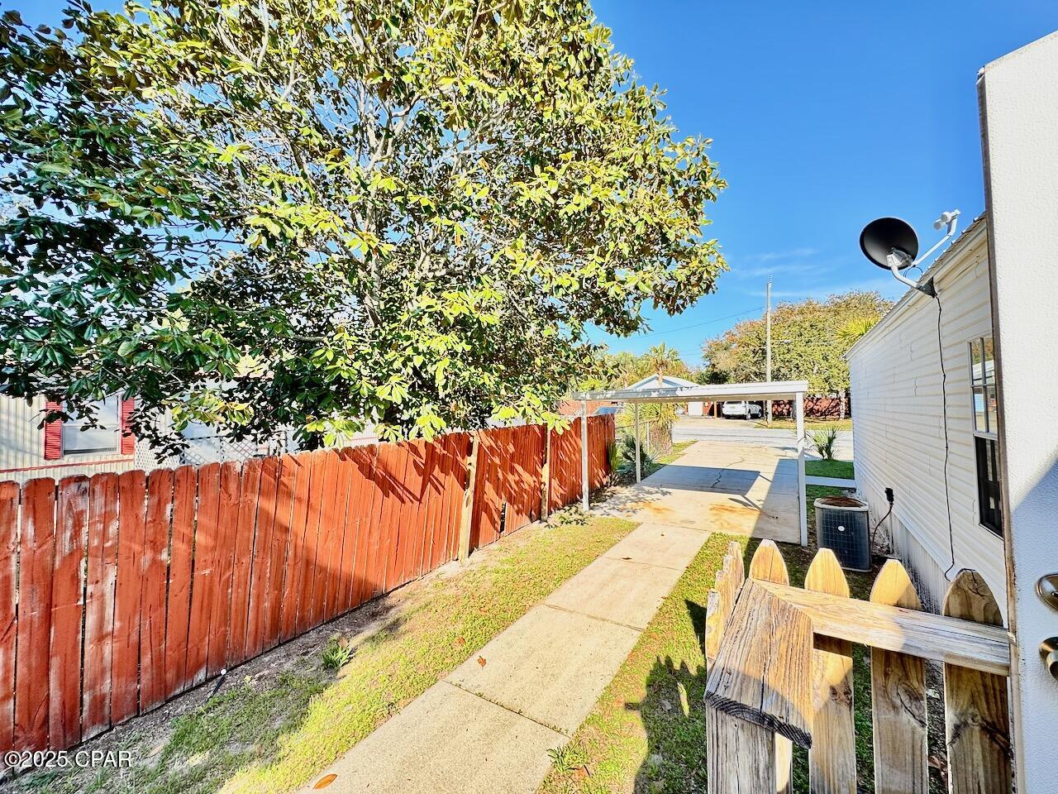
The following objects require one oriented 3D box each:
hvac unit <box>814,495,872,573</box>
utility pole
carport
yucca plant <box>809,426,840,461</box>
[{"bbox_3d":[4.415,1.896,6.039,0.594,0.795,0.605,-2,-2,32],"label":"hvac unit"},{"bbox_3d":[15.748,-3.015,28.056,0.280,9.620,0.280,0,-1,32],"label":"utility pole"},{"bbox_3d":[3.663,1.124,9.307,4.066,2.531,3.987,-2,-2,32],"label":"carport"},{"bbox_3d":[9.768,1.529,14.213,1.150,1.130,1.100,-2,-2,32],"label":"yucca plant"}]

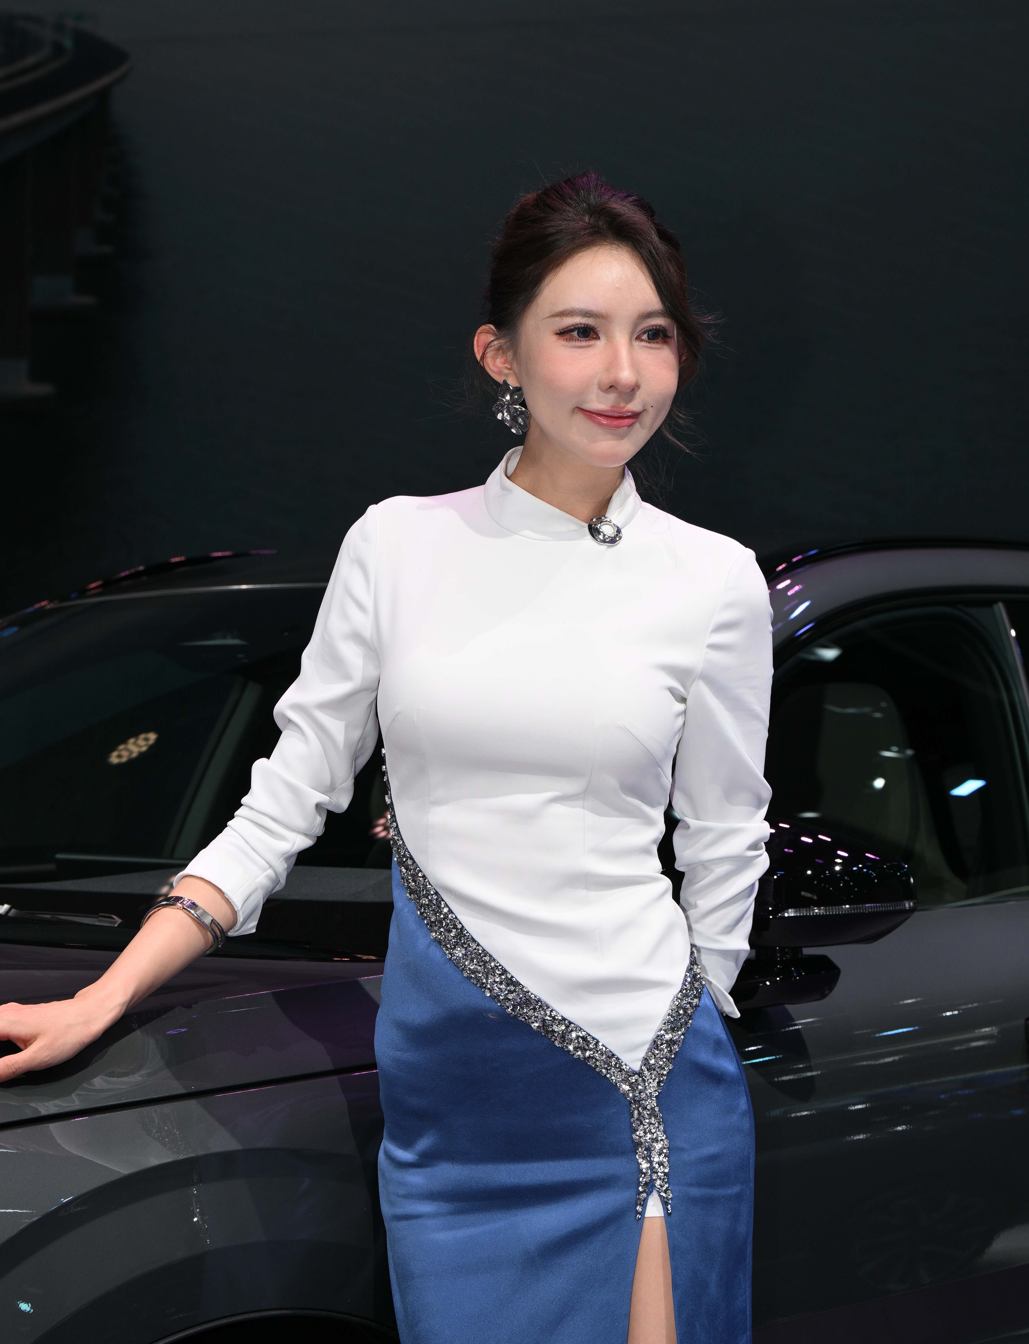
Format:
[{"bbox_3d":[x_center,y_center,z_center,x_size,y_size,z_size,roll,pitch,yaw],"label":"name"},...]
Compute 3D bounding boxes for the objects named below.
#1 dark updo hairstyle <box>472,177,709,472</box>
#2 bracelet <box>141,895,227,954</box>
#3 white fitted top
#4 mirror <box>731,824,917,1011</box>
[{"bbox_3d":[0.066,-0.298,3.100,0.185,0.245,0.215,-1,3,-27],"label":"dark updo hairstyle"},{"bbox_3d":[-0.275,0.209,3.030,0.066,0.018,0.058,16,-38,5],"label":"bracelet"},{"bbox_3d":[-0.030,0.073,3.100,0.475,0.515,0.290,0,2,-10],"label":"white fitted top"},{"bbox_3d":[0.328,0.260,3.880,0.225,0.195,0.145,2,3,41],"label":"mirror"}]

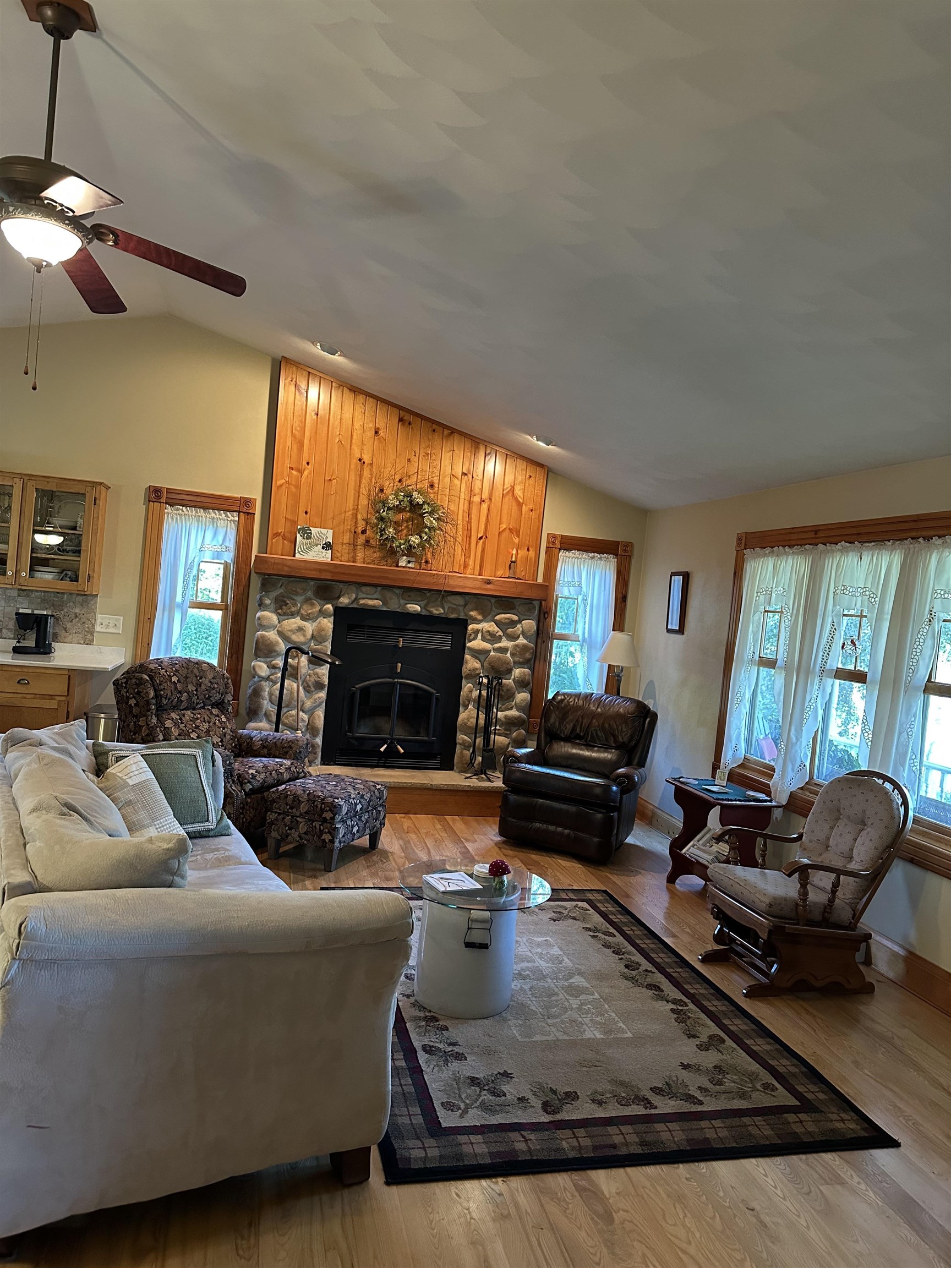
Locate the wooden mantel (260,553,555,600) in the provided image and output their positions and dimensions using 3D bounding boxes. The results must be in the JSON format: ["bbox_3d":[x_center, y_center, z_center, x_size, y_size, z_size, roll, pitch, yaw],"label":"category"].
[{"bbox_3d":[-0.519,-0.410,6.552,2.185,0.130,0.180,5,2,-14],"label":"wooden mantel"}]

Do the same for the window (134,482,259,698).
[{"bbox_3d":[-2.005,-0.219,6.277,0.727,1.589,0.120,5,2,-14],"label":"window"}]

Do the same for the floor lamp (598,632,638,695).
[{"bbox_3d":[1.050,0.694,6.661,0.340,1.430,0.340,5,2,-14],"label":"floor lamp"}]

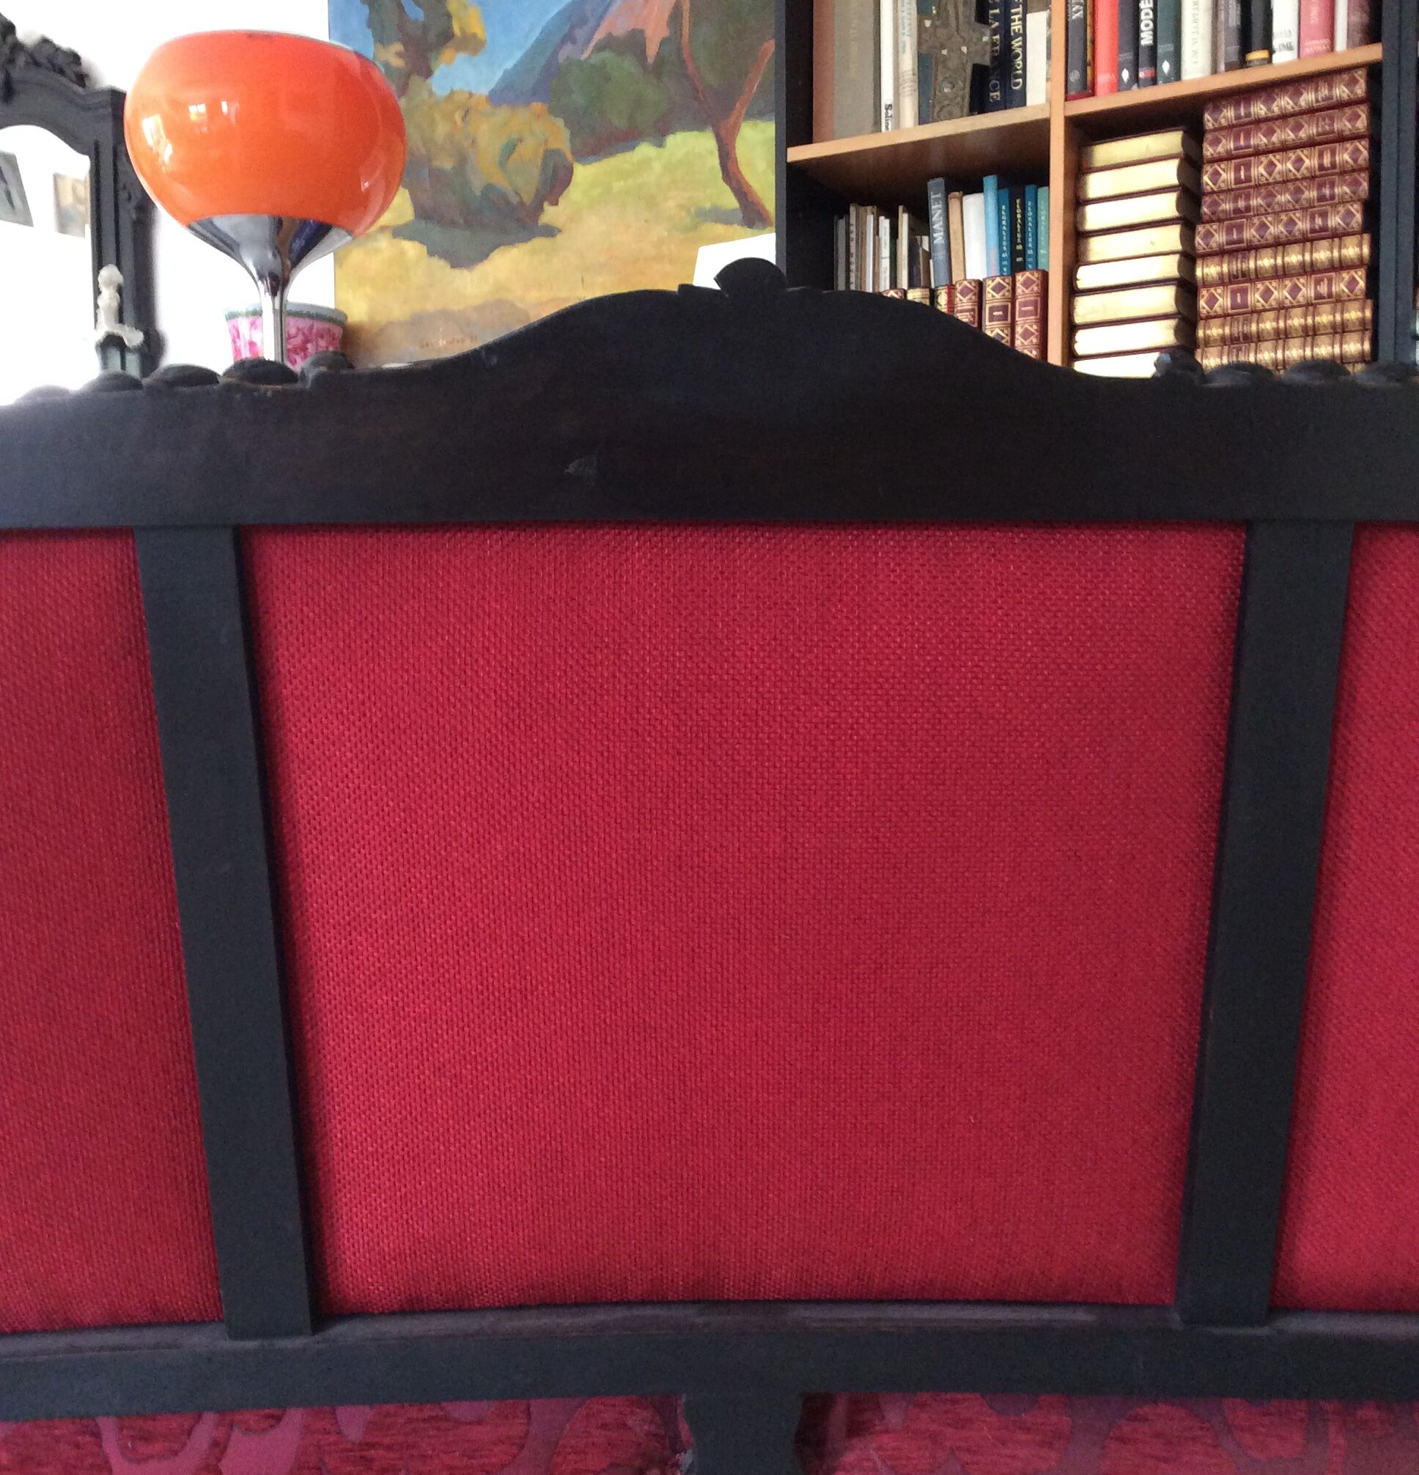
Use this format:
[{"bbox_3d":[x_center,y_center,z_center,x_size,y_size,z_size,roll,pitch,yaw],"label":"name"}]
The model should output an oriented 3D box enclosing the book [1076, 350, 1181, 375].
[{"bbox_3d":[0.574,-0.465,2.274,0.138,0.037,0.206,1,3,32],"label":"book"}]

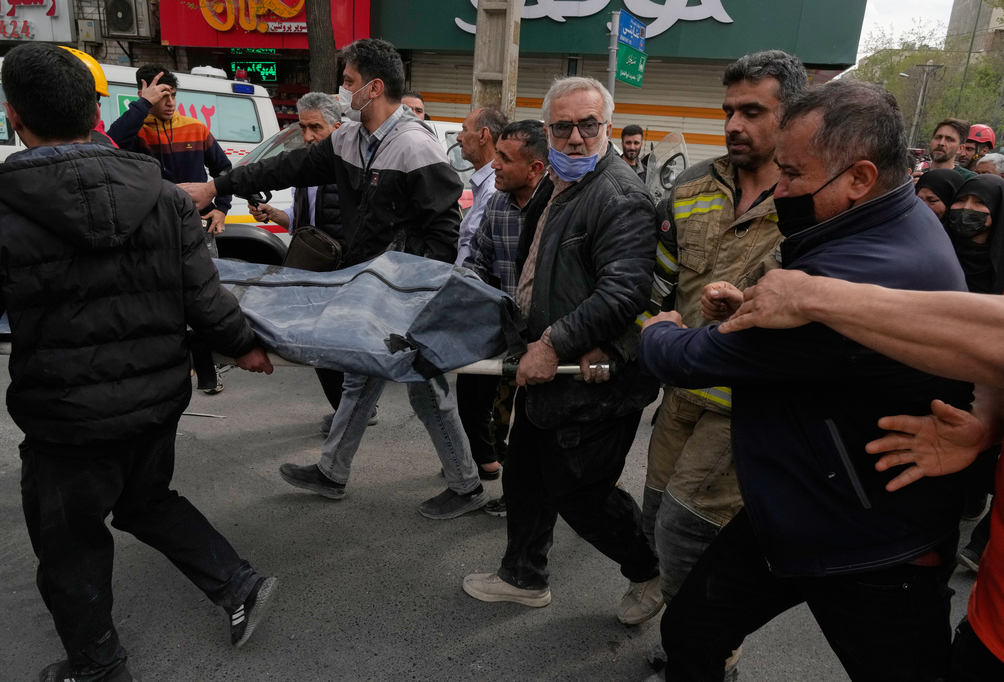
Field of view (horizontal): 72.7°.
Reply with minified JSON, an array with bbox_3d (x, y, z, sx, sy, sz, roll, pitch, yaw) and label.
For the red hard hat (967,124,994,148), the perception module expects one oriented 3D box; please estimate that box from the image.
[{"bbox_3d":[3.303,-1.420,4.750,0.270,0.170,0.220,2,16,-7],"label":"red hard hat"}]

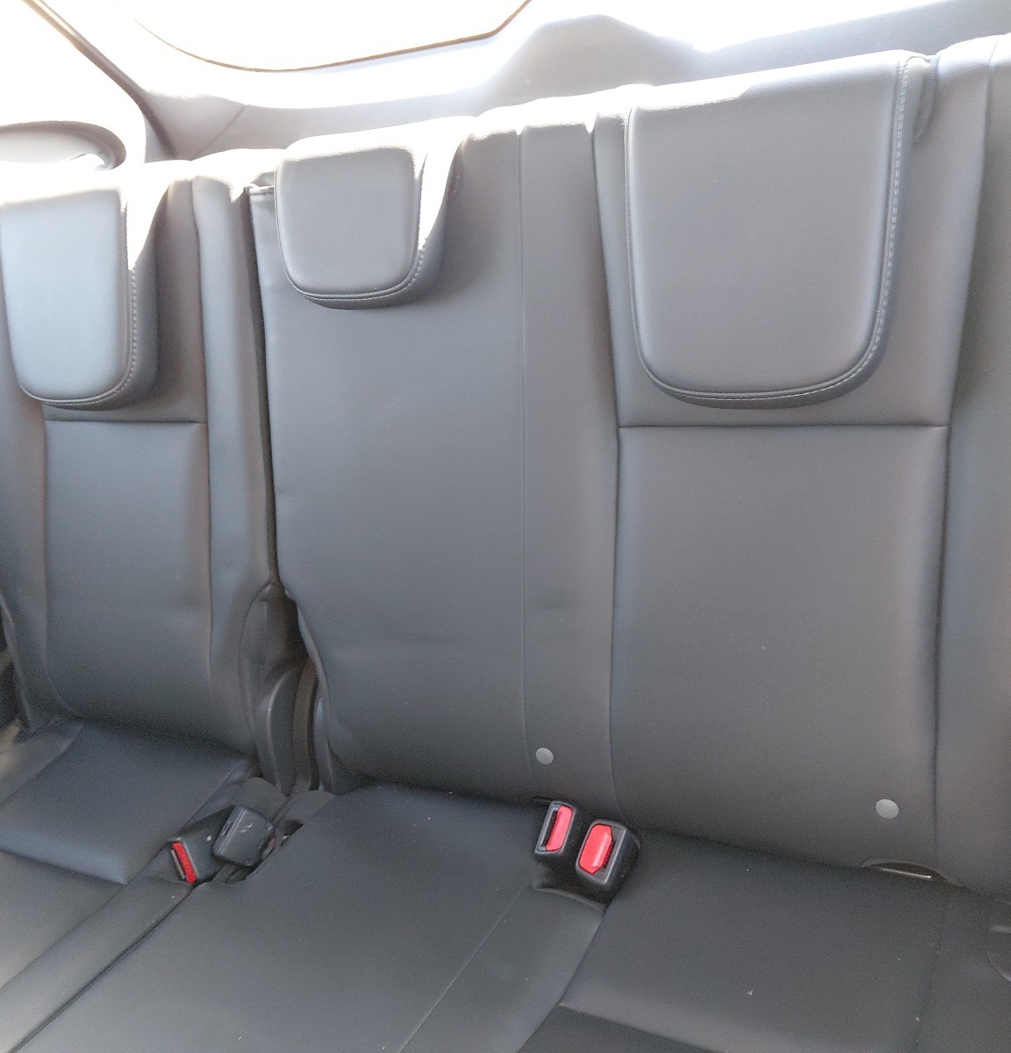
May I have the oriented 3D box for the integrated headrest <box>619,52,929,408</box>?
[{"bbox_3d":[0.194,-0.205,0.749,0.201,0.230,0.076,3,11,26],"label":"integrated headrest"}]

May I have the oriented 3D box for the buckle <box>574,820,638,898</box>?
[{"bbox_3d":[0.087,0.278,0.848,0.030,0.049,0.051,9,65,29],"label":"buckle"}]

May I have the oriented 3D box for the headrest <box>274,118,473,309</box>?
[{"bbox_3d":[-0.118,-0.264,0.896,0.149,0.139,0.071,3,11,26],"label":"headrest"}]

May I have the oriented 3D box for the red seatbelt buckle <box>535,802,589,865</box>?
[{"bbox_3d":[0.051,0.267,0.877,0.026,0.045,0.046,7,64,28],"label":"red seatbelt buckle"}]

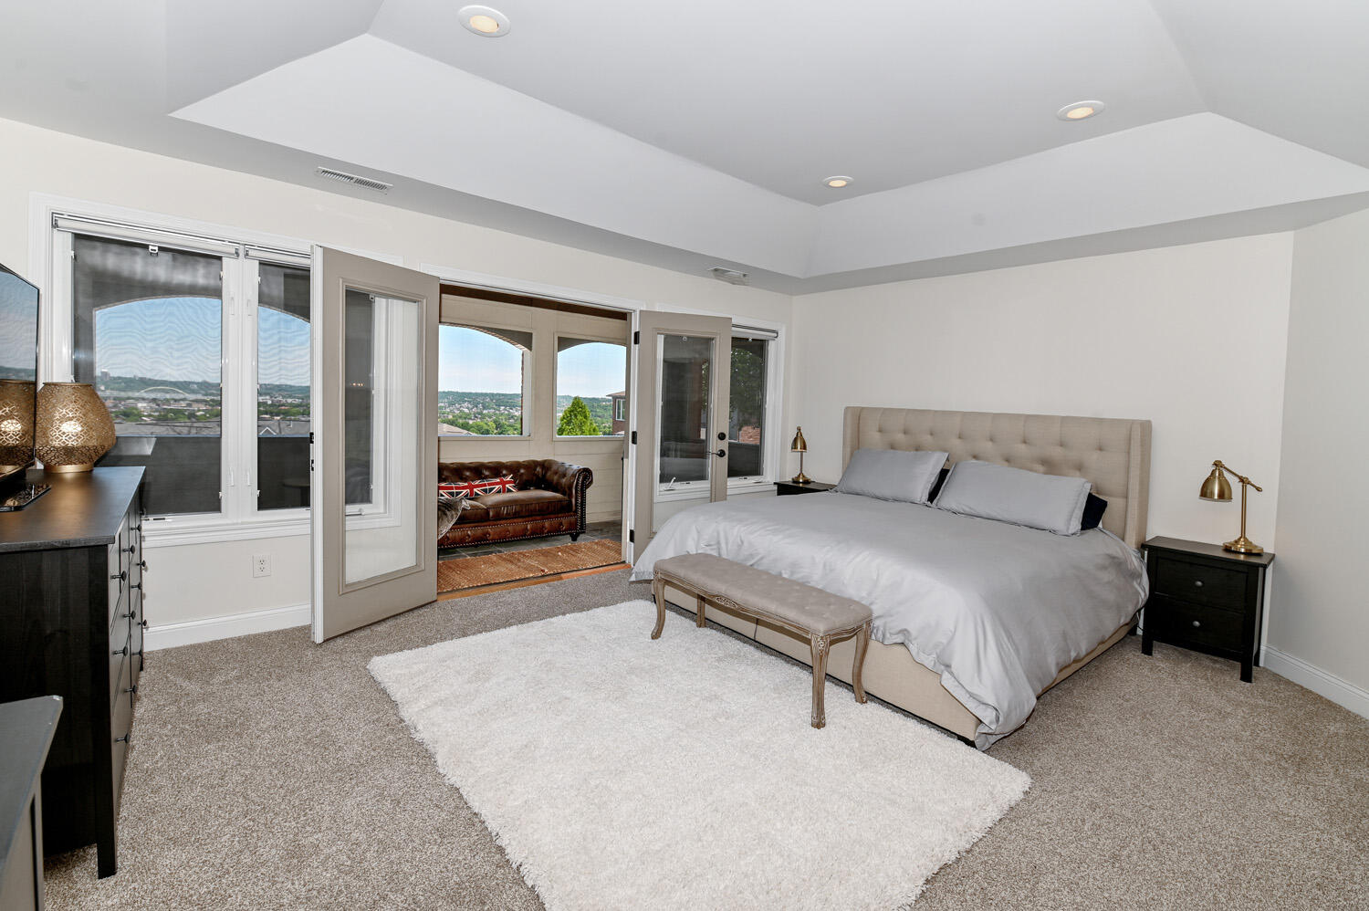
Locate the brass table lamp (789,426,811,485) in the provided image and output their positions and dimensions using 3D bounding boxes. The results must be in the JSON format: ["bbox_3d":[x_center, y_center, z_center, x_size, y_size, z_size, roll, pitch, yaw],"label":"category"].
[{"bbox_3d":[1.171,-0.002,5.621,0.175,0.550,0.360,4,5,17],"label":"brass table lamp"}]

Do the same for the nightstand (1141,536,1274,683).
[{"bbox_3d":[3.055,0.885,3.359,0.385,0.655,0.535,-2,7,-42],"label":"nightstand"}]

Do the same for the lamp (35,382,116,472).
[{"bbox_3d":[-2.689,-0.122,2.480,0.285,0.373,0.285,7,7,42],"label":"lamp"}]

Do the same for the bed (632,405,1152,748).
[{"bbox_3d":[1.380,0.400,3.799,2.270,1.390,2.240,-1,6,-40],"label":"bed"}]

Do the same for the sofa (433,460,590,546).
[{"bbox_3d":[-1.966,0.462,5.396,2.050,0.740,0.880,-1,6,-38],"label":"sofa"}]

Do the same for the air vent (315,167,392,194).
[{"bbox_3d":[-1.746,-1.432,2.982,0.350,0.030,0.170,-1,6,-38],"label":"air vent"}]

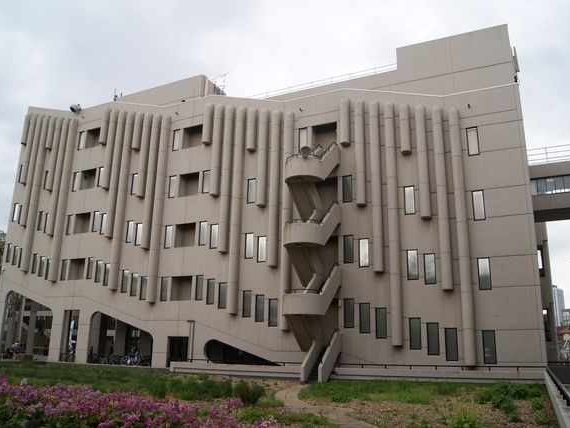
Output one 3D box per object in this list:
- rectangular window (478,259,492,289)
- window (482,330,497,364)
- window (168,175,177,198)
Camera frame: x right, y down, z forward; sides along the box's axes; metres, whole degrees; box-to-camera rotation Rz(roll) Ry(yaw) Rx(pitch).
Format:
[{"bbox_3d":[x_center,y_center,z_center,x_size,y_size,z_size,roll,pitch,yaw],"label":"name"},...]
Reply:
[{"bbox_3d":[10.300,3.105,24.778,0.605,1.650,0.120,-6,-16,25],"label":"rectangular window"},{"bbox_3d":[10.820,7.037,25.363,0.610,1.719,0.150,-5,-14,26],"label":"window"},{"bbox_3d":[-8.447,-2.032,36.080,0.600,1.688,0.150,-6,-16,25],"label":"window"}]

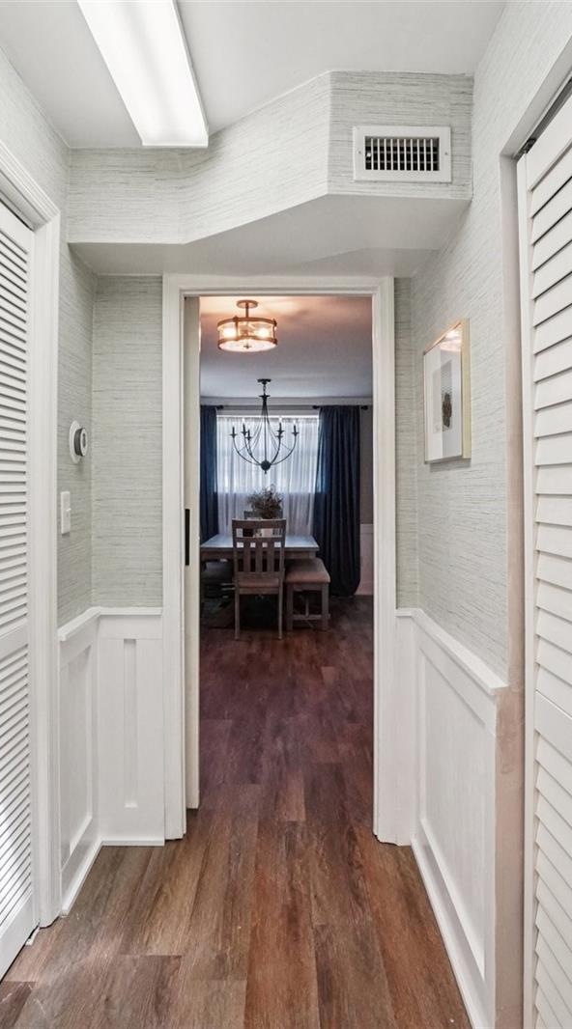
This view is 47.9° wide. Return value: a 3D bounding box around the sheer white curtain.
[{"bbox_3d":[-0.210,-0.360,7.820,1.350,1.780,0.100,0,2,0],"label":"sheer white curtain"}]

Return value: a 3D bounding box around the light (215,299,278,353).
[{"bbox_3d":[-0.230,-1.130,3.830,0.355,0.285,0.355,0,2,0],"label":"light"}]

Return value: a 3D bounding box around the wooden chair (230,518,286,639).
[{"bbox_3d":[-0.240,0.565,5.920,0.470,1.040,0.540,0,2,0],"label":"wooden chair"}]

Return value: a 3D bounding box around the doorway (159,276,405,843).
[{"bbox_3d":[-0.025,0.168,2.475,0.880,2.120,0.150,0,2,0],"label":"doorway"}]

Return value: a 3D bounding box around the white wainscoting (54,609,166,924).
[{"bbox_3d":[-0.590,0.795,2.230,0.270,0.880,0.380,0,2,0],"label":"white wainscoting"}]

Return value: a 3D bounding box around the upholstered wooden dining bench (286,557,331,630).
[{"bbox_3d":[0.205,0.797,6.618,0.420,0.505,1.280,0,2,0],"label":"upholstered wooden dining bench"}]

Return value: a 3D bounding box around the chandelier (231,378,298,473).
[{"bbox_3d":[-0.224,-0.910,6.640,0.680,0.970,0.680,0,2,0],"label":"chandelier"}]

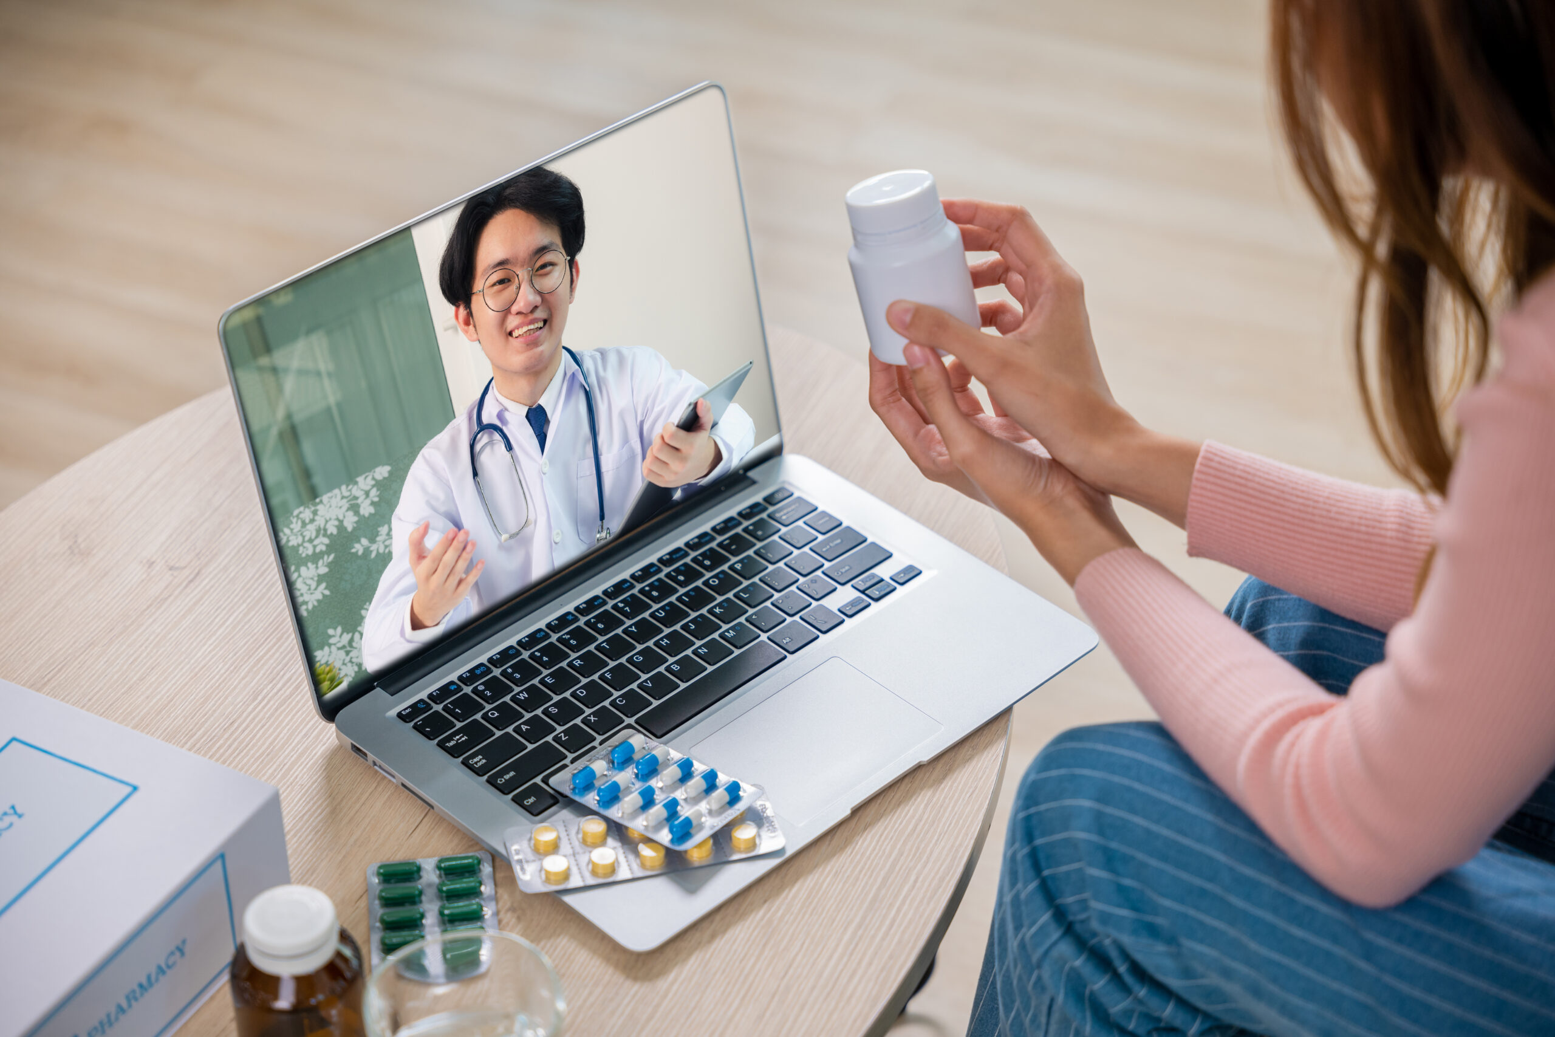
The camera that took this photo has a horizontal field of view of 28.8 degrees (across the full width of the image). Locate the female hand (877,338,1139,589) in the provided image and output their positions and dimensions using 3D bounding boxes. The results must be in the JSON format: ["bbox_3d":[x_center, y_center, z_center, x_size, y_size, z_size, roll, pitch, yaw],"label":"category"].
[{"bbox_3d":[0.107,-0.027,1.405,0.155,0.060,0.080,41,9,21],"label":"female hand"}]

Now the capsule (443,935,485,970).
[{"bbox_3d":[-0.143,0.197,1.370,0.019,0.007,0.007,-5,37,-8],"label":"capsule"}]

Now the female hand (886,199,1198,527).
[{"bbox_3d":[0.125,-0.069,1.410,0.175,0.088,0.085,37,6,7],"label":"female hand"}]

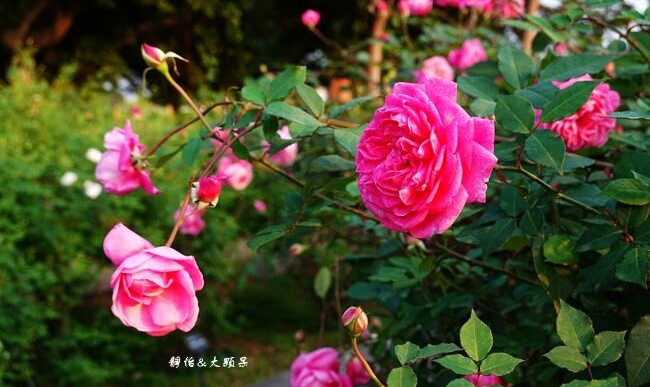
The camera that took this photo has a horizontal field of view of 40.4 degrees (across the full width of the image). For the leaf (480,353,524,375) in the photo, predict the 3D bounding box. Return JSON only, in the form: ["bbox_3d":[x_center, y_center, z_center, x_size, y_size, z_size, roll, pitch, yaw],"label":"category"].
[{"bbox_3d":[0.126,0.122,0.630,0.032,0.017,0.007,-10,-27,6],"label":"leaf"}]

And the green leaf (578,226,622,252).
[{"bbox_3d":[0.233,0.039,0.750,0.042,0.021,0.009,-26,-33,-11],"label":"green leaf"}]

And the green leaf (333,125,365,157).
[{"bbox_3d":[0.030,-0.056,0.920,0.052,0.032,0.011,32,-26,17],"label":"green leaf"}]

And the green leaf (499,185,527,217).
[{"bbox_3d":[0.167,0.007,0.780,0.023,0.032,0.008,5,-26,2],"label":"green leaf"}]

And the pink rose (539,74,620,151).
[{"bbox_3d":[0.230,-0.073,0.800,0.074,0.070,0.055,2,7,17],"label":"pink rose"}]

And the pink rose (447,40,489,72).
[{"bbox_3d":[0.195,-0.187,1.200,0.054,0.043,0.046,1,4,19],"label":"pink rose"}]

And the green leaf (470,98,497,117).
[{"bbox_3d":[0.131,-0.072,0.720,0.027,0.008,0.020,-16,51,-13],"label":"green leaf"}]

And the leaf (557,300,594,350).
[{"bbox_3d":[0.228,0.122,0.820,0.032,0.051,0.011,-19,-18,0],"label":"leaf"}]

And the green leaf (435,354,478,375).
[{"bbox_3d":[0.097,0.126,0.650,0.034,0.008,0.017,16,33,25],"label":"green leaf"}]

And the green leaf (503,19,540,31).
[{"bbox_3d":[0.205,-0.175,0.920,0.039,0.009,0.020,20,38,16],"label":"green leaf"}]

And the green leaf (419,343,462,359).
[{"bbox_3d":[0.086,0.119,0.660,0.047,0.008,0.016,-3,15,-38],"label":"green leaf"}]

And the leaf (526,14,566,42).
[{"bbox_3d":[0.275,-0.206,1.100,0.019,0.014,0.062,-38,63,-15],"label":"leaf"}]

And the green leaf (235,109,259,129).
[{"bbox_3d":[-0.084,-0.080,0.950,0.015,0.031,0.007,42,-18,17],"label":"green leaf"}]

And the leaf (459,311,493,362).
[{"bbox_3d":[0.108,0.101,0.630,0.023,0.037,0.008,-4,-6,-1],"label":"leaf"}]

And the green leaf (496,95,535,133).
[{"bbox_3d":[0.141,-0.059,0.660,0.027,0.036,0.008,-43,6,-15],"label":"green leaf"}]

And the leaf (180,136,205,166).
[{"bbox_3d":[-0.149,-0.049,1.000,0.019,0.038,0.008,31,-6,25],"label":"leaf"}]

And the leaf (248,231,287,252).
[{"bbox_3d":[-0.052,0.044,0.820,0.039,0.010,0.019,-23,42,-17],"label":"leaf"}]

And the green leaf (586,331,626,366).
[{"bbox_3d":[0.215,0.117,0.670,0.038,0.019,0.008,-38,-22,-11],"label":"green leaf"}]

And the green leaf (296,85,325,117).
[{"bbox_3d":[-0.013,-0.074,0.700,0.018,0.031,0.009,-23,-14,-37],"label":"green leaf"}]

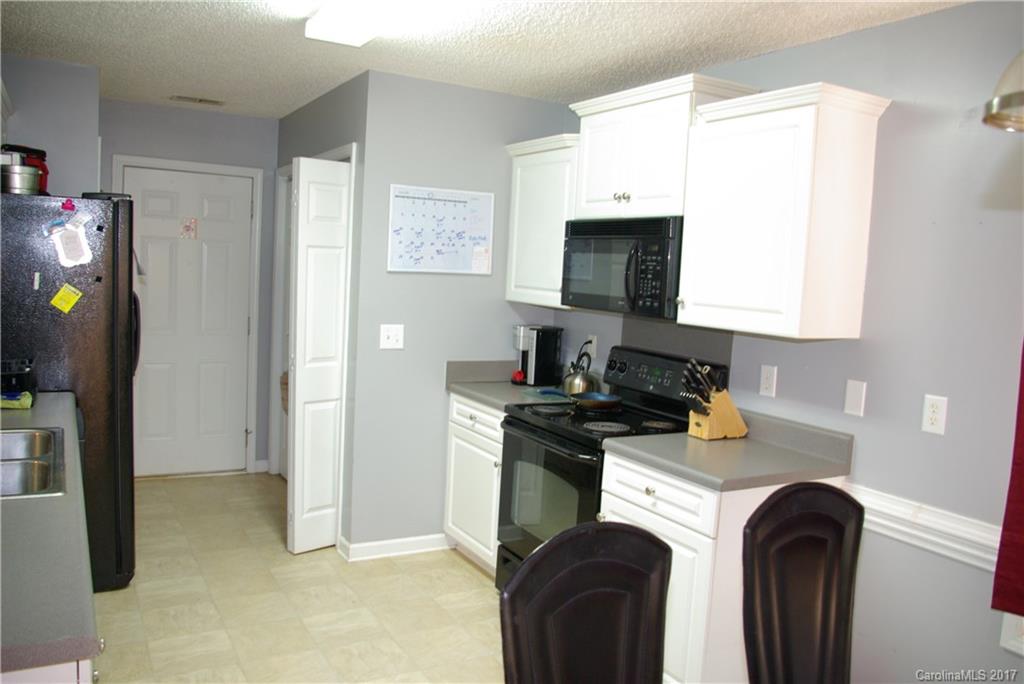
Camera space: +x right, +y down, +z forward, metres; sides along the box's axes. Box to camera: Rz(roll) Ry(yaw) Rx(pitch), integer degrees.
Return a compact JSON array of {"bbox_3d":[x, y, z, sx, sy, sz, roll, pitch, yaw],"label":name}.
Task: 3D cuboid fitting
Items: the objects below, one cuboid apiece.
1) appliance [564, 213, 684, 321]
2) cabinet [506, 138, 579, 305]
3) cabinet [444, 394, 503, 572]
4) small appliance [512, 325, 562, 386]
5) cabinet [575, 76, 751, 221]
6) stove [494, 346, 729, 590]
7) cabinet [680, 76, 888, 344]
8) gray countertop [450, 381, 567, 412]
[{"bbox_3d":[0.593,-0.335,3.479,0.395,0.401,0.753,0,6,-31],"label":"appliance"},{"bbox_3d":[0.270,-0.611,4.061,0.362,0.845,0.612,0,6,-31],"label":"cabinet"},{"bbox_3d":[0.077,0.739,4.119,0.631,0.873,0.607,0,6,-31],"label":"cabinet"},{"bbox_3d":[0.146,0.083,4.315,0.245,0.320,0.160,0,6,-31],"label":"small appliance"},{"bbox_3d":[0.632,-0.812,3.443,0.366,0.539,0.838,0,6,-31],"label":"cabinet"},{"bbox_3d":[0.407,0.655,3.502,0.670,1.190,0.765,0,6,-31],"label":"stove"},{"bbox_3d":[0.973,-0.455,2.868,0.363,0.830,0.632,0,6,-31],"label":"cabinet"},{"bbox_3d":[0.094,0.285,4.072,0.651,0.042,0.607,0,6,-31],"label":"gray countertop"}]

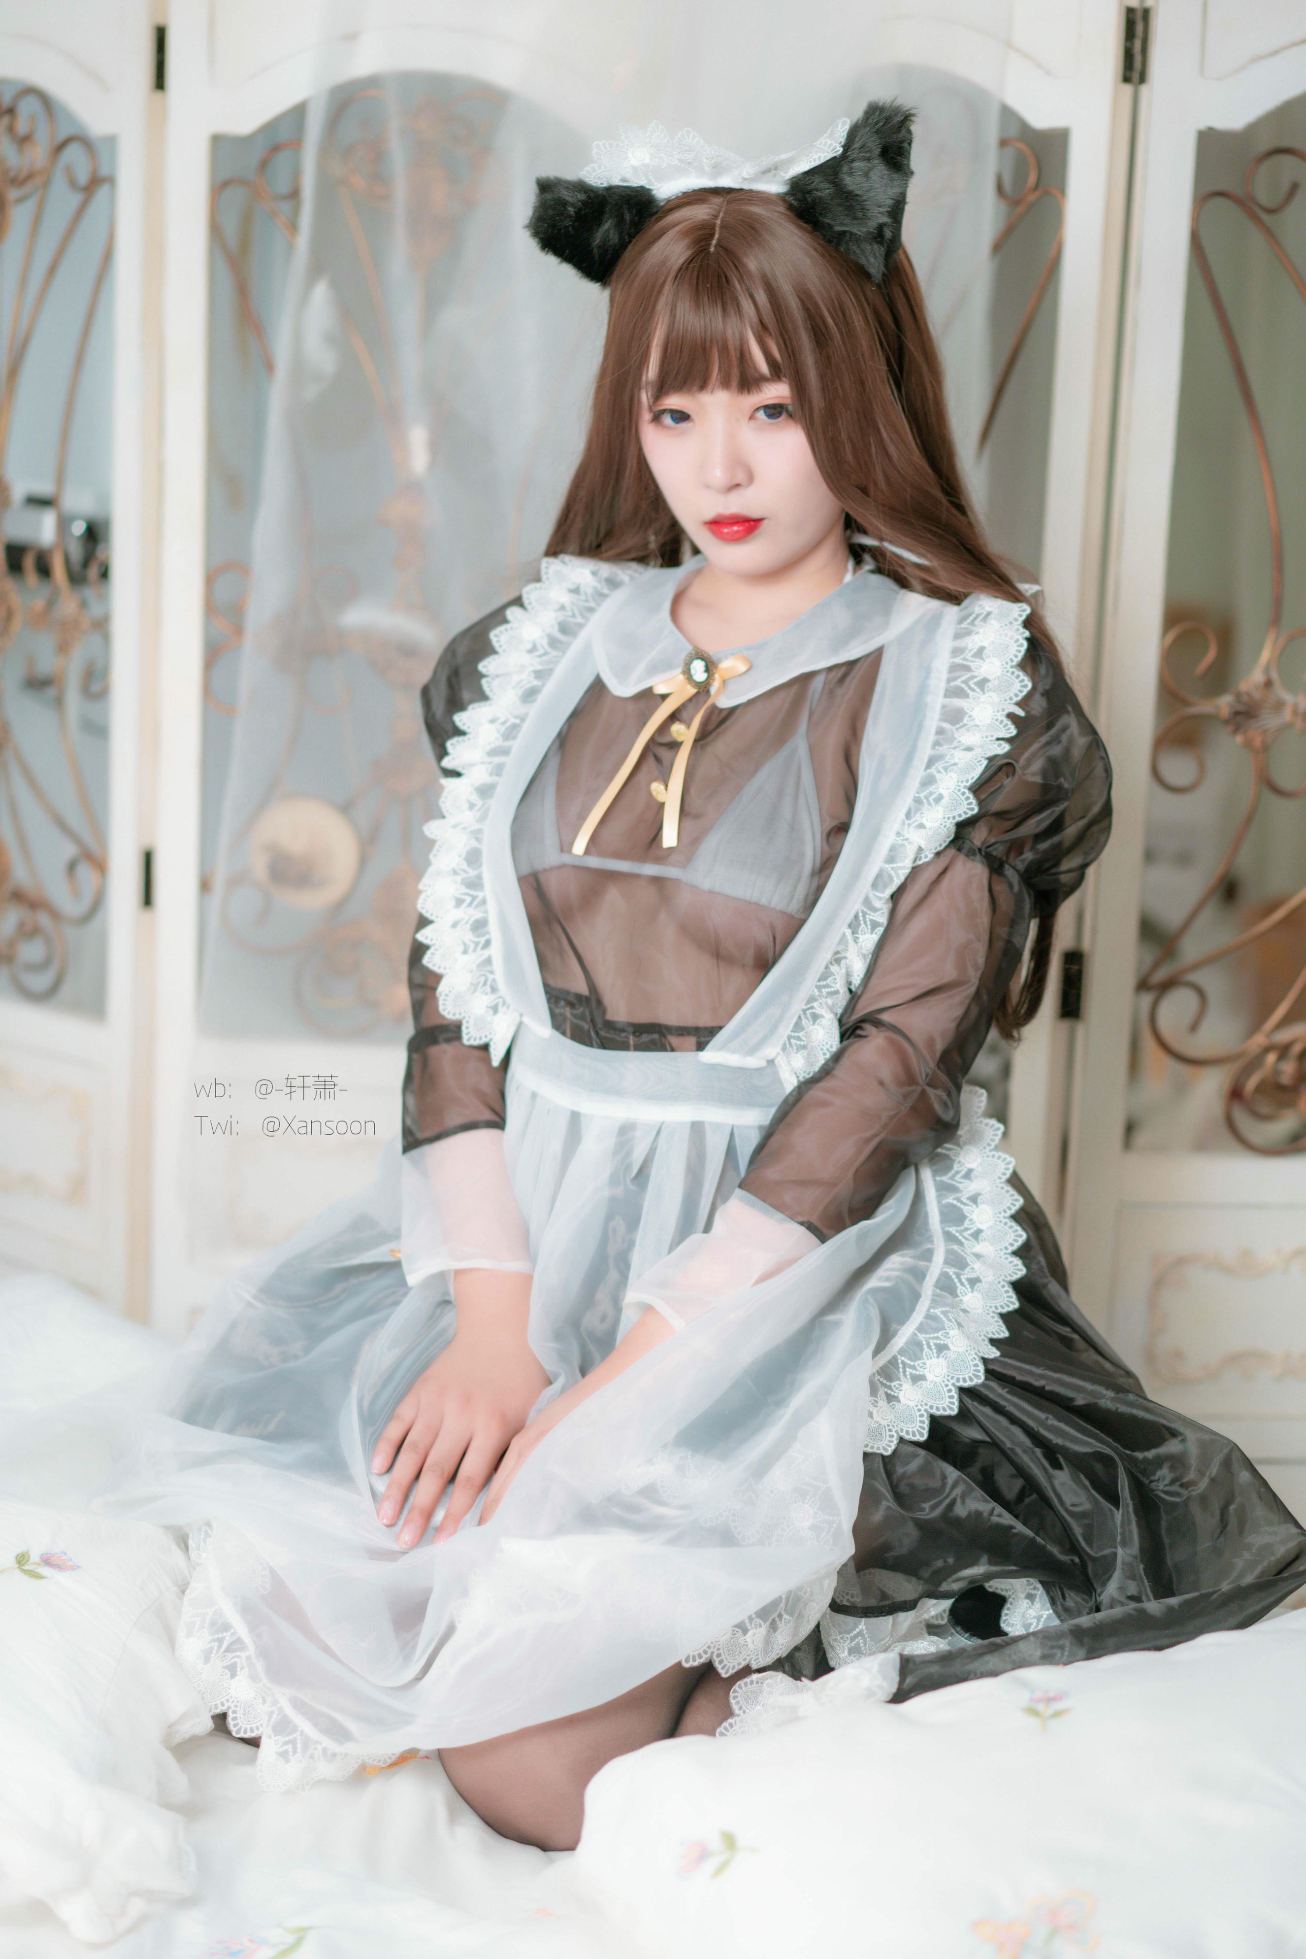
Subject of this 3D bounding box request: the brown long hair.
[{"bbox_3d":[0.101,-0.238,2.015,0.284,0.560,0.273,8,11,27],"label":"brown long hair"}]

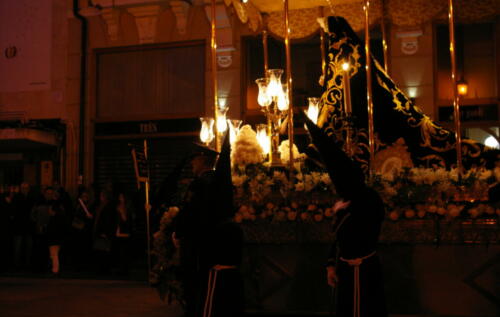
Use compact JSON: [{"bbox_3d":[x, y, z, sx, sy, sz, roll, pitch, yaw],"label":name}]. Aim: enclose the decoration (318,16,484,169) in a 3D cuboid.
[{"bbox_3d":[1.777,-0.833,7.658,1.940,1.960,1.250,-3,-5,17],"label":"decoration"}]

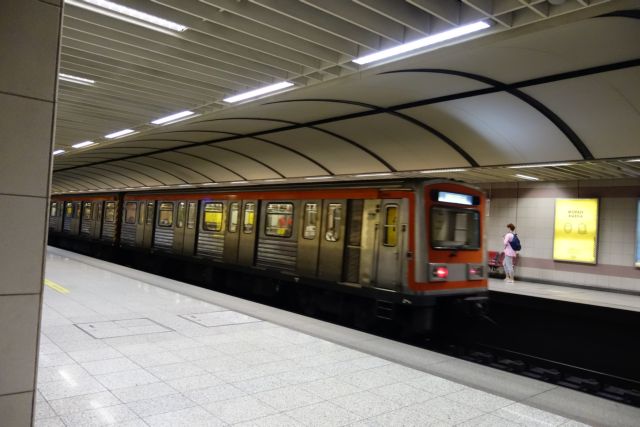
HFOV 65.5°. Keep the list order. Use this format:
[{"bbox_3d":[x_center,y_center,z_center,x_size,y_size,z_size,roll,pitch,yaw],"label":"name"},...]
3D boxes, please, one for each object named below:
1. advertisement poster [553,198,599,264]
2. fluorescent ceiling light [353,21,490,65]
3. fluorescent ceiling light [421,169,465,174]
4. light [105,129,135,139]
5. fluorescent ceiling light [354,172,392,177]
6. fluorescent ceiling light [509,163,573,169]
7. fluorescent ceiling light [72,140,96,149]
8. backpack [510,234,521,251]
[{"bbox_3d":[7.400,0.521,14.409,0.100,1.860,1.180,4,-2,-41],"label":"advertisement poster"},{"bbox_3d":[0.890,-1.620,4.724,0.150,0.080,1.500,4,-2,-41],"label":"fluorescent ceiling light"},{"bbox_3d":[3.471,-1.231,14.213,0.150,0.080,1.500,4,-2,-41],"label":"fluorescent ceiling light"},{"bbox_3d":[-4.369,-1.754,10.839,0.150,0.080,1.500,4,-2,-41],"label":"light"},{"bbox_3d":[1.764,-1.274,16.197,0.150,0.080,1.500,4,-2,-41],"label":"fluorescent ceiling light"},{"bbox_3d":[5.307,-1.183,12.120,0.150,0.080,1.500,4,-2,-41],"label":"fluorescent ceiling light"},{"bbox_3d":[-6.120,-1.798,12.876,0.150,0.080,1.500,4,-2,-41],"label":"fluorescent ceiling light"},{"bbox_3d":[6.019,0.897,15.251,0.230,0.480,0.310,2,-2,33],"label":"backpack"}]

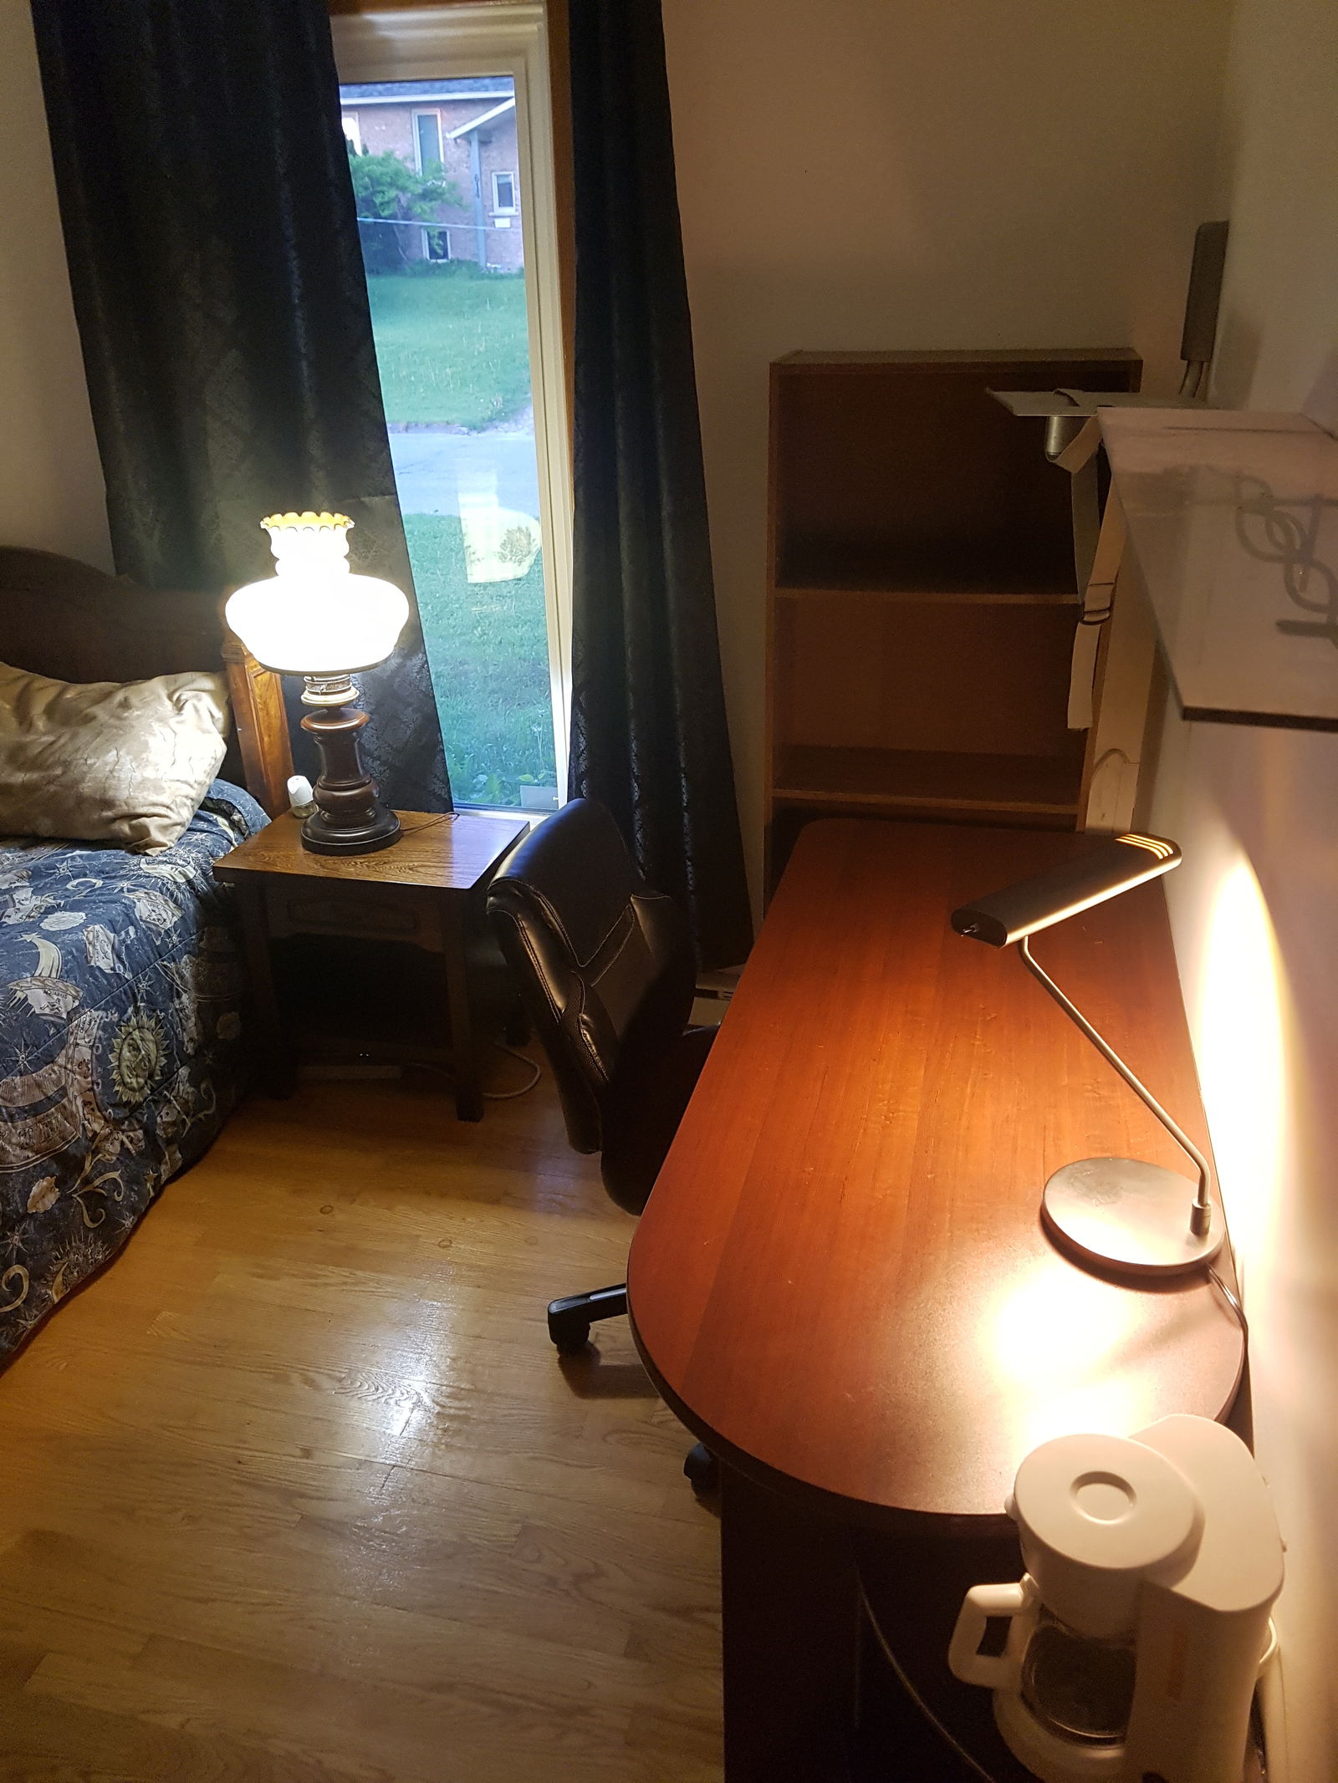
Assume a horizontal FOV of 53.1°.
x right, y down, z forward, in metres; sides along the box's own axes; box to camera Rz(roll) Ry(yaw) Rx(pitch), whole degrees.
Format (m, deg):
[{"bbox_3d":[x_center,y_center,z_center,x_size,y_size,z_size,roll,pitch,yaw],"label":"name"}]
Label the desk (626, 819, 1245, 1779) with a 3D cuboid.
[{"bbox_3d":[0.377,0.528,1.909,0.606,0.740,1.462,5,27,14],"label":"desk"}]

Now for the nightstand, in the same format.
[{"bbox_3d":[-0.607,0.160,2.926,0.547,0.570,0.343,4,26,12],"label":"nightstand"}]

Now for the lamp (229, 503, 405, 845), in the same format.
[{"bbox_3d":[-0.688,-0.419,2.722,0.395,0.653,0.395,5,27,14],"label":"lamp"}]

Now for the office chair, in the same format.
[{"bbox_3d":[0.115,0.333,2.074,0.670,0.960,0.610,5,27,14],"label":"office chair"}]

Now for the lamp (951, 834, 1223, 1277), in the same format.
[{"bbox_3d":[0.479,0.140,1.463,0.309,0.340,0.394,10,28,23],"label":"lamp"}]

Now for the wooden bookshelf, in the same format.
[{"bbox_3d":[0.508,-0.237,2.609,0.591,1.502,0.271,5,27,14],"label":"wooden bookshelf"}]

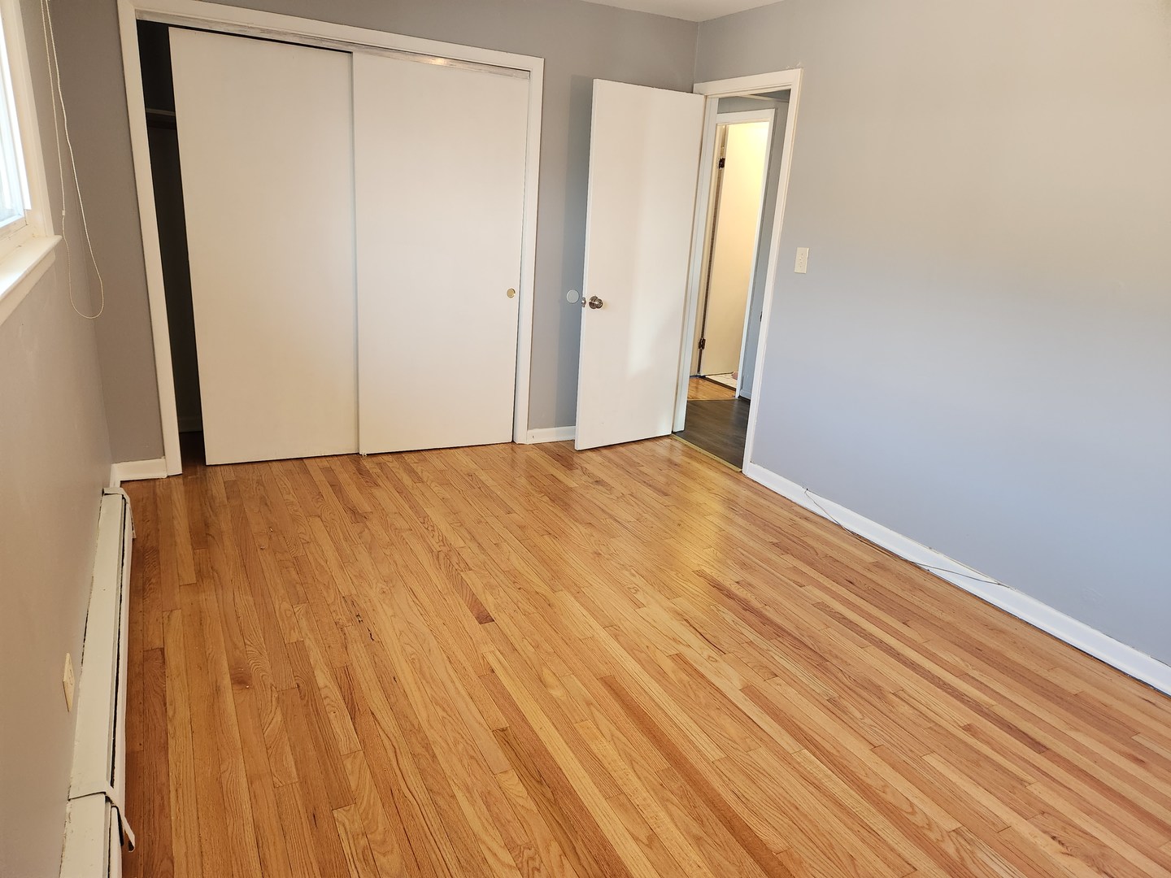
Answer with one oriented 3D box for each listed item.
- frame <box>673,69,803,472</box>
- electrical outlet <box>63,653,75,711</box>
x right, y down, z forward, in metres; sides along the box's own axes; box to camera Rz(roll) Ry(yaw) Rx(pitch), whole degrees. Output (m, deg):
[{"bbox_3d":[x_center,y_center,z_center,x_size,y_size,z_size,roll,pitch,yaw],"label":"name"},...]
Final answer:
[{"bbox_3d":[0.840,-0.935,4.514,0.155,2.118,0.892,-6,20,-28],"label":"frame"},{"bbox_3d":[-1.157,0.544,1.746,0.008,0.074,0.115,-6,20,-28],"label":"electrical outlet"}]

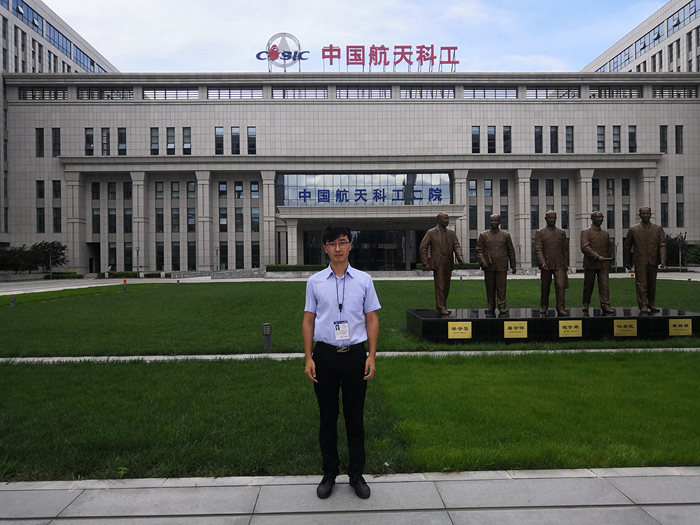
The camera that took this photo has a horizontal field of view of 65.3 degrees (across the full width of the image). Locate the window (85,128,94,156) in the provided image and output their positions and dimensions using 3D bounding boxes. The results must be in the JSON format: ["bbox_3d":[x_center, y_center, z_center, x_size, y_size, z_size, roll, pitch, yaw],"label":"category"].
[{"bbox_3d":[-32.204,-14.919,67.433,1.000,3.409,0.150,-1,0,-1],"label":"window"}]

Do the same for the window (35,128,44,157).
[{"bbox_3d":[-41.567,-16.067,73.165,1.057,3.996,0.200,-1,0,-1],"label":"window"}]

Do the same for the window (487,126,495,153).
[{"bbox_3d":[17.566,-15.073,67.542,0.910,3.420,0.150,-1,0,-2],"label":"window"}]

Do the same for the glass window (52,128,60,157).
[{"bbox_3d":[-39.372,-16.079,73.220,1.085,3.999,0.200,-1,0,-1],"label":"glass window"}]

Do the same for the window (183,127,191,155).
[{"bbox_3d":[-20.135,-14.952,67.611,1.000,3.480,0.150,-1,0,-2],"label":"window"}]

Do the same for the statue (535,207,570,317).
[{"bbox_3d":[3.899,-0.016,10.550,0.660,1.988,0.680,-1,0,9],"label":"statue"}]

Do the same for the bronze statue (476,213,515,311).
[{"bbox_3d":[2.870,0.012,10.800,0.800,1.942,0.580,-1,0,15],"label":"bronze statue"}]

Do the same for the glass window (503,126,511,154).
[{"bbox_3d":[19.511,-15.091,67.594,0.910,3.420,0.150,-1,0,-2],"label":"glass window"}]

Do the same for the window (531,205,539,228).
[{"bbox_3d":[24.603,-6.026,72.711,1.090,3.157,0.150,-1,0,-2],"label":"window"}]

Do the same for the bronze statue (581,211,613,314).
[{"bbox_3d":[4.989,-0.014,11.050,0.640,2.040,0.600,-1,0,-4],"label":"bronze statue"}]

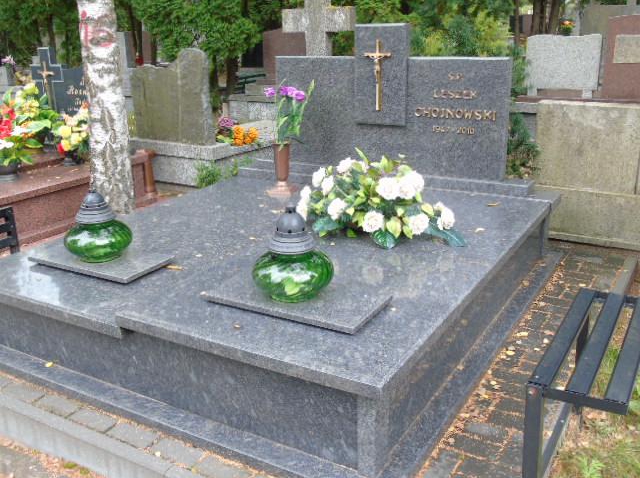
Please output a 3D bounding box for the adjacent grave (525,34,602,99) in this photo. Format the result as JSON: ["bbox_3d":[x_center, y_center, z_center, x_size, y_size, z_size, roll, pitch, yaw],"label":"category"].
[{"bbox_3d":[2.371,-1.681,6.119,0.669,0.580,0.120,9,21,29],"label":"adjacent grave"}]

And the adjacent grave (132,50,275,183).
[{"bbox_3d":[-0.997,-1.399,6.685,1.220,1.260,2.050,9,21,29],"label":"adjacent grave"}]

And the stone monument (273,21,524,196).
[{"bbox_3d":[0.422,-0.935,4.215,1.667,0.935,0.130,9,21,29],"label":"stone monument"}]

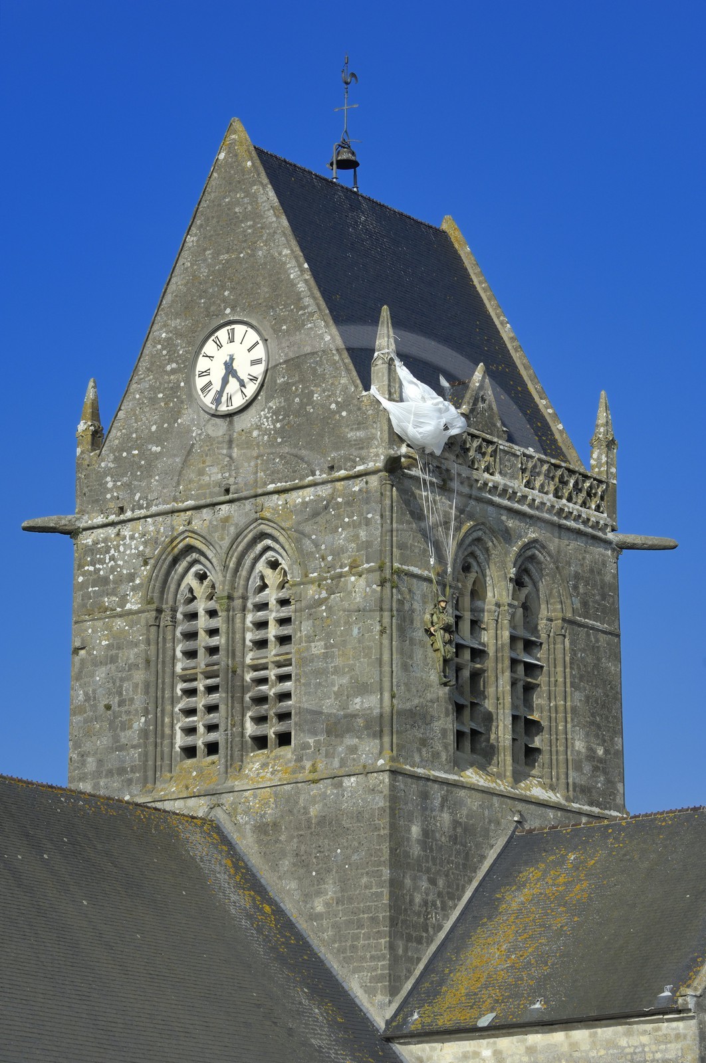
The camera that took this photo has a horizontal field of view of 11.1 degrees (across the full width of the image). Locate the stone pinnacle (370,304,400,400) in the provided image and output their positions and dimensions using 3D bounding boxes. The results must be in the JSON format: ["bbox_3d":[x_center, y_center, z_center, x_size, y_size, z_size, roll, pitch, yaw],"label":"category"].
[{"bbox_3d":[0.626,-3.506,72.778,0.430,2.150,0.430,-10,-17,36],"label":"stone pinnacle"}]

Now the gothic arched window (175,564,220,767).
[{"bbox_3d":[-3.136,2.685,74.600,1.260,4.150,0.350,-10,-17,36],"label":"gothic arched window"}]

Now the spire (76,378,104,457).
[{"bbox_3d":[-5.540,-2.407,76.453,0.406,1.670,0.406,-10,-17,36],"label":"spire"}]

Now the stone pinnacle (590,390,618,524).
[{"bbox_3d":[5.370,-1.592,77.668,0.406,2.906,0.406,-10,-17,36],"label":"stone pinnacle"}]

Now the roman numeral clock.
[{"bbox_3d":[-2.569,-3.385,74.869,2.000,2.000,0.160,-10,-17,36],"label":"roman numeral clock"}]

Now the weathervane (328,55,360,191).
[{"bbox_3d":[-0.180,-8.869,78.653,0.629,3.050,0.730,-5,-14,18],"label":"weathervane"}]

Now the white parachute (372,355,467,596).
[{"bbox_3d":[1.394,-1.102,72.782,1.000,4.900,2.450,-10,-17,36],"label":"white parachute"}]

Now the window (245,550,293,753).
[{"bbox_3d":[-1.620,2.408,73.489,1.260,4.200,0.350,-10,-17,36],"label":"window"}]

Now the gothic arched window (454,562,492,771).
[{"bbox_3d":[2.357,2.668,74.010,0.350,4.350,1.260,-10,-17,36],"label":"gothic arched window"}]

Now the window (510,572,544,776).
[{"bbox_3d":[3.519,2.947,75.527,0.350,4.350,1.260,-10,-17,36],"label":"window"}]

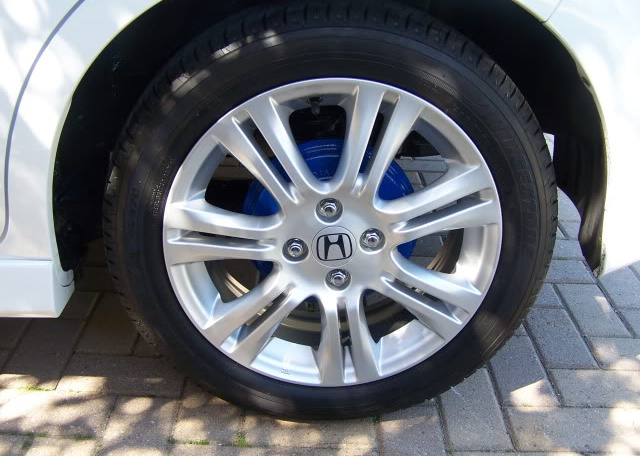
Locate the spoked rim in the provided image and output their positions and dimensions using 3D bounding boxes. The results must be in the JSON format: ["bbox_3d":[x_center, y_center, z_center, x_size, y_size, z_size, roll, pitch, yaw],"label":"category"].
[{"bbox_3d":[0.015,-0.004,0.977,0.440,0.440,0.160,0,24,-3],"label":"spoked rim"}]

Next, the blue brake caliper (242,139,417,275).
[{"bbox_3d":[0.016,-0.004,0.967,0.243,0.235,0.065,0,24,-3],"label":"blue brake caliper"}]

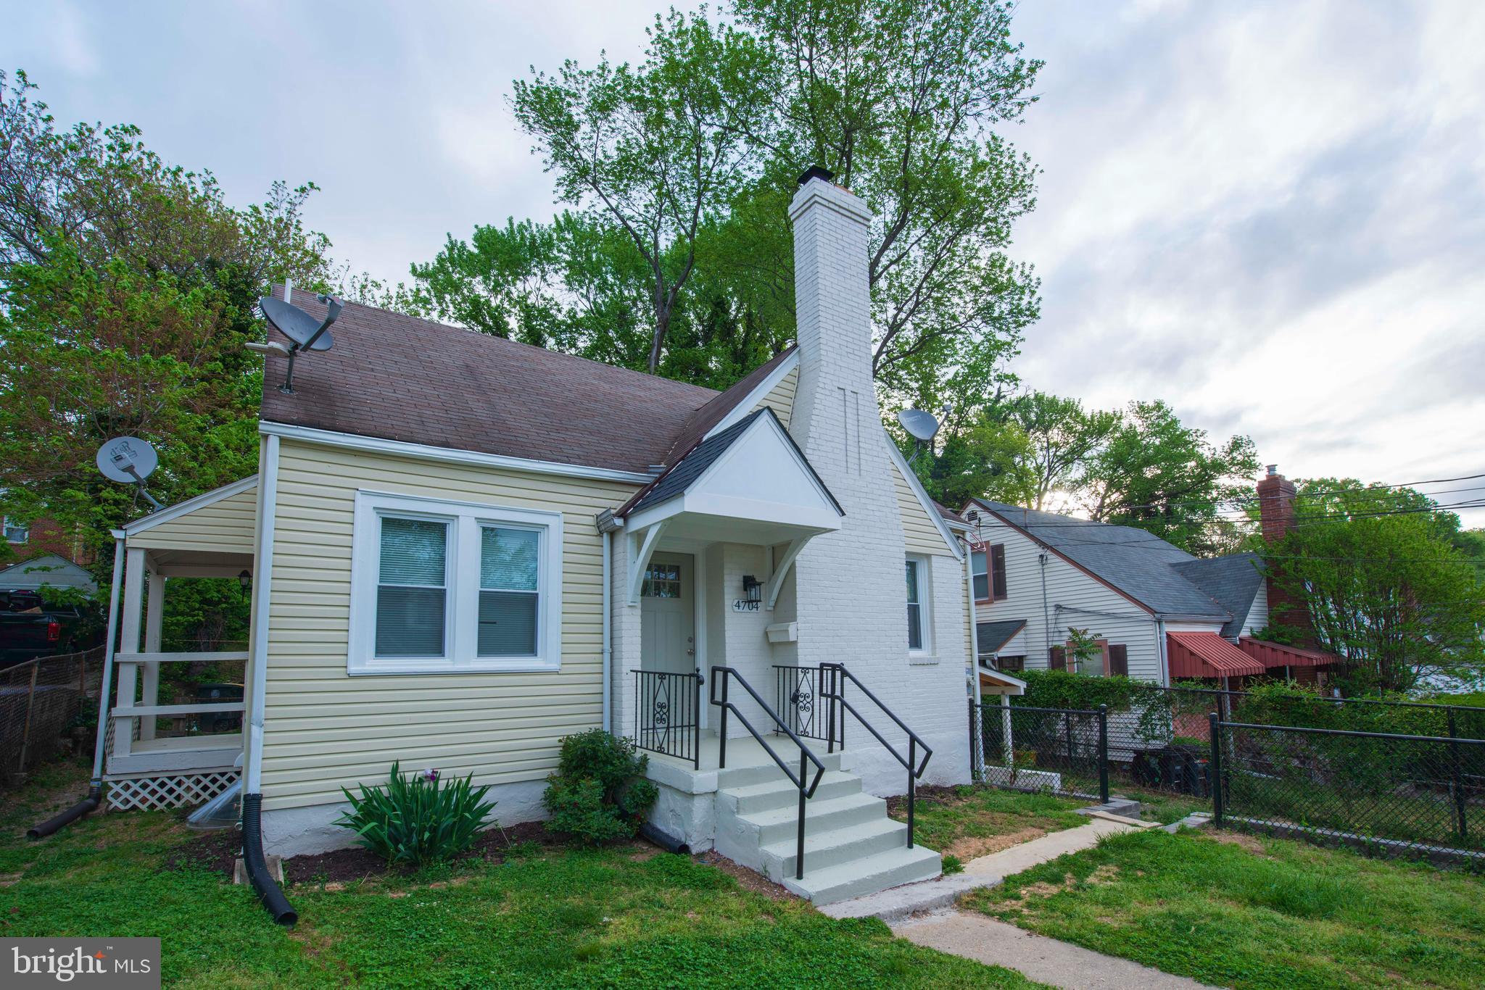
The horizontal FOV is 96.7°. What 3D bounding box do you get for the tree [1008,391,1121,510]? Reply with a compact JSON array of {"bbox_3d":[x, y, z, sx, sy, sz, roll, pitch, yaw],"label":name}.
[{"bbox_3d":[16.098,2.165,32.428,6.200,14.940,6.200,5,-10,-32],"label":"tree"}]

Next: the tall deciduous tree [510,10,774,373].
[{"bbox_3d":[-3.002,-4.796,20.172,8.500,21.620,8.200,5,-10,-32],"label":"tall deciduous tree"}]

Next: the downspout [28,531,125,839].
[{"bbox_3d":[-6.537,1.759,6.508,0.250,2.980,0.900,3,-9,-21],"label":"downspout"}]

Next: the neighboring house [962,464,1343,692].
[{"bbox_3d":[10.228,3.680,18.990,9.400,6.700,10.400,5,-10,-32],"label":"neighboring house"}]

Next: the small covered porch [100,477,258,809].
[{"bbox_3d":[-6.471,1.621,7.907,1.500,3.750,1.500,5,-10,-32],"label":"small covered porch"}]

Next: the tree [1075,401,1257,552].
[{"bbox_3d":[18.735,2.243,28.503,8.000,12.990,8.000,5,-10,-32],"label":"tree"}]

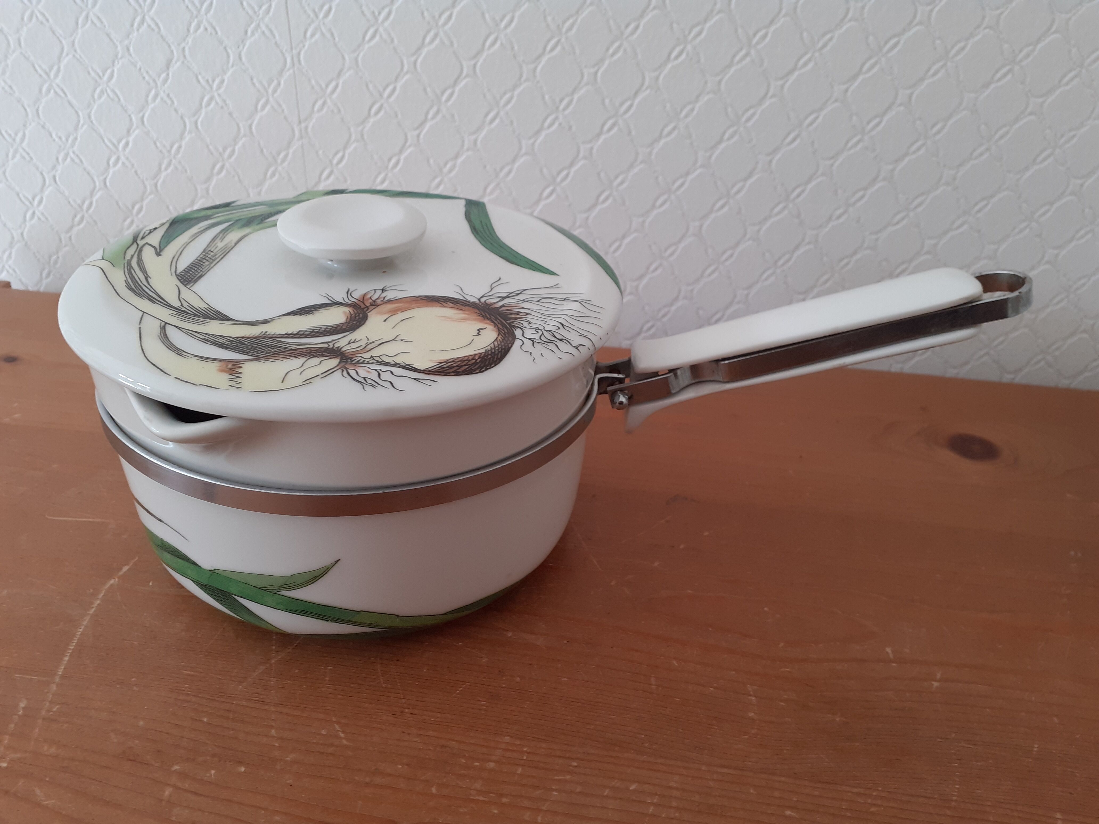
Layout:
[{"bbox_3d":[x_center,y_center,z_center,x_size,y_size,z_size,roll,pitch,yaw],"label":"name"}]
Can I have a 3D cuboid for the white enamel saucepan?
[{"bbox_3d":[-0.004,-0.006,0.317,0.316,0.123,0.185,6,32,3],"label":"white enamel saucepan"}]

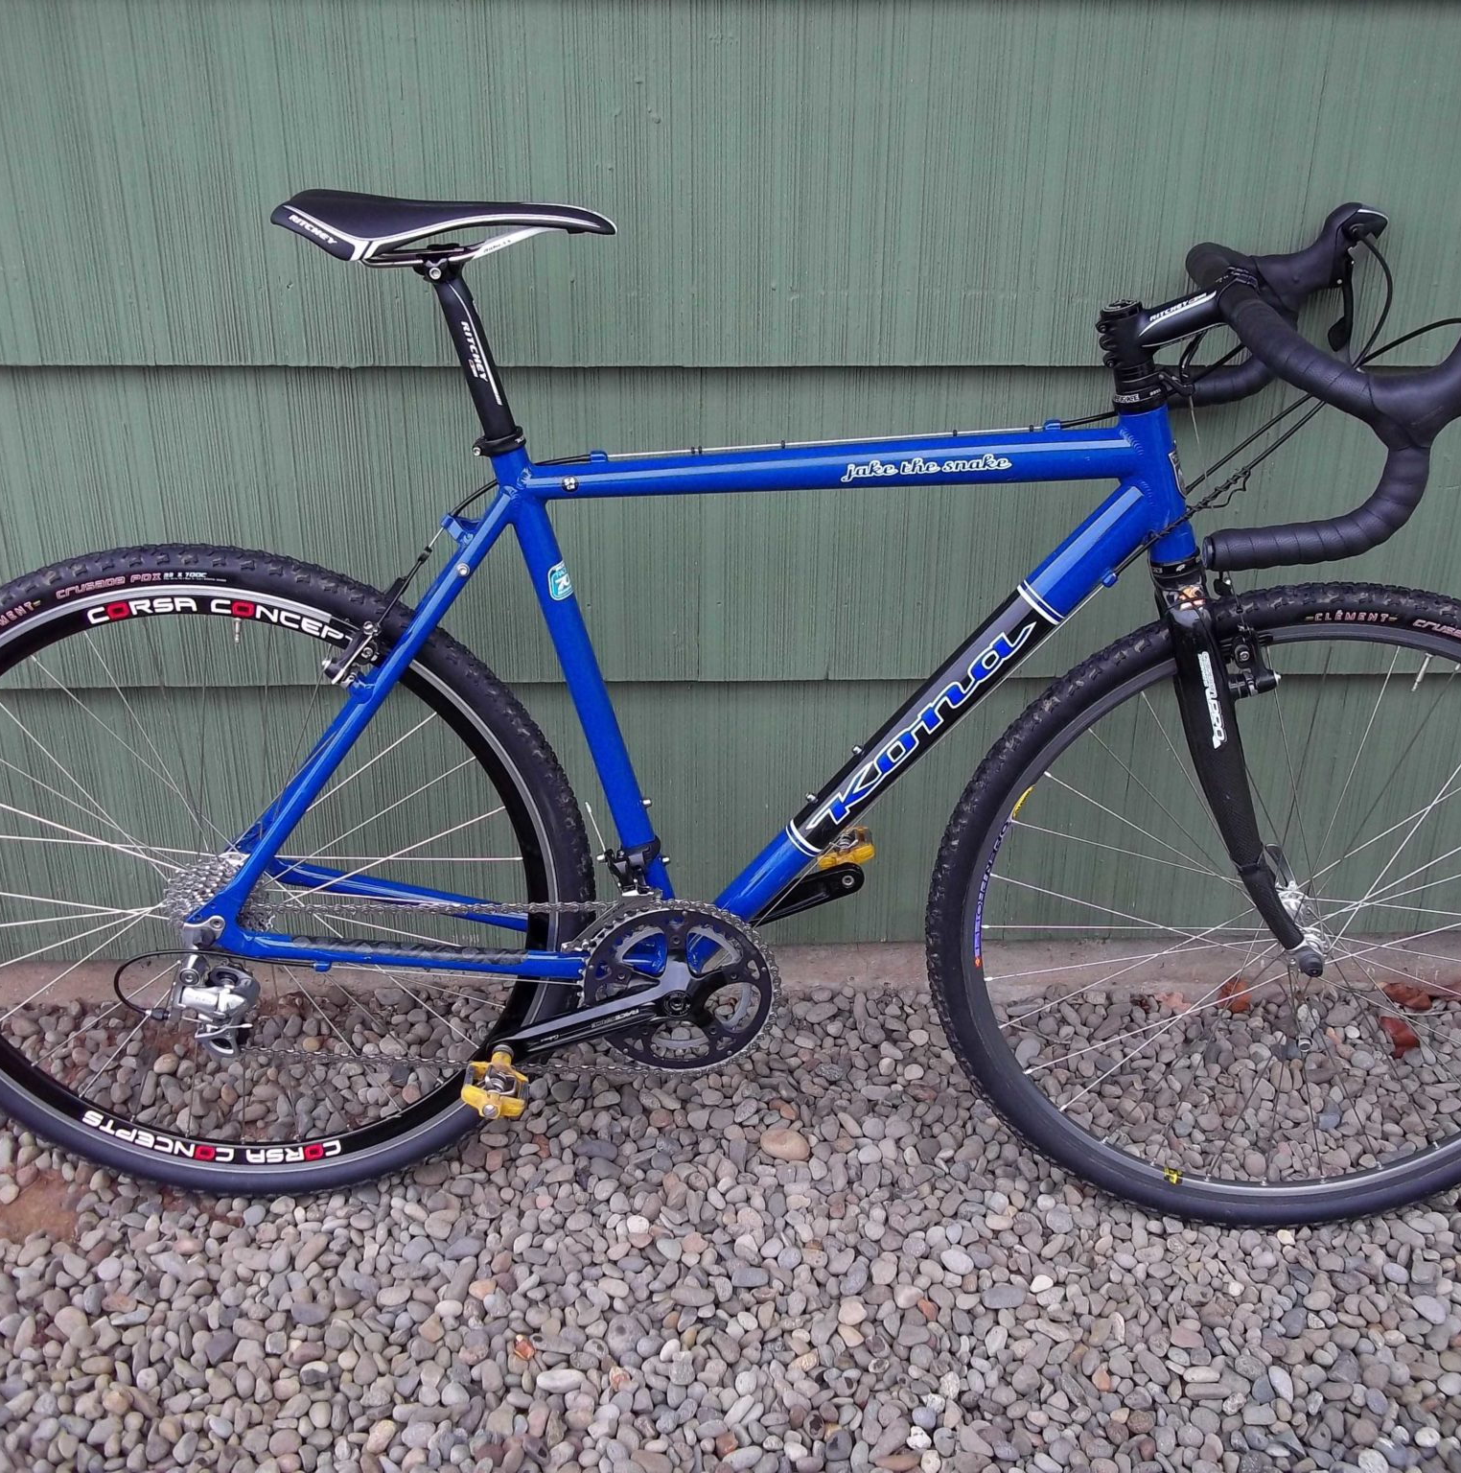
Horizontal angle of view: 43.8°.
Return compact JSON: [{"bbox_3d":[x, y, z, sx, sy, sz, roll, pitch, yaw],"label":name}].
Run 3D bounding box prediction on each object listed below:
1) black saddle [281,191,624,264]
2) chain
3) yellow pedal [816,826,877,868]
[{"bbox_3d":[-0.230,-0.407,1.458,0.277,0.055,0.135,2,25,0],"label":"black saddle"},{"bbox_3d":[-0.230,0.234,1.694,0.535,0.193,0.020,2,25,0],"label":"chain"},{"bbox_3d":[0.118,0.114,1.845,0.064,0.032,0.078,-11,24,5],"label":"yellow pedal"}]

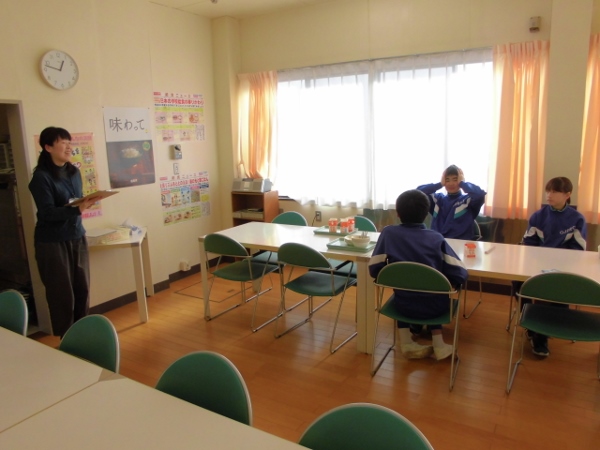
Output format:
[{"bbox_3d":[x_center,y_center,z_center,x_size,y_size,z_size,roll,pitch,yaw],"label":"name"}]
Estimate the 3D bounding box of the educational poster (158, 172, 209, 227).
[{"bbox_3d":[-1.219,-0.292,4.894,0.012,0.505,0.700,5,13,31],"label":"educational poster"}]

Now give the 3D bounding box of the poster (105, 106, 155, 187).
[{"bbox_3d":[-1.577,-0.724,4.231,0.012,0.720,0.510,5,13,31],"label":"poster"}]

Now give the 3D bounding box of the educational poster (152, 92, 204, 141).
[{"bbox_3d":[-1.241,-1.122,4.738,0.012,0.505,0.700,5,13,31],"label":"educational poster"}]

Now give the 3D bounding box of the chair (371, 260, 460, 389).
[{"bbox_3d":[0.778,0.557,2.891,0.500,0.790,0.550,4,12,26],"label":"chair"}]

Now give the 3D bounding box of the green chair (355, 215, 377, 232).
[{"bbox_3d":[0.397,0.367,3.943,0.500,0.790,0.550,5,13,31],"label":"green chair"}]

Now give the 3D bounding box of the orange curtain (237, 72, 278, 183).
[{"bbox_3d":[-0.449,-1.071,5.187,0.550,1.305,0.110,5,13,31],"label":"orange curtain"}]

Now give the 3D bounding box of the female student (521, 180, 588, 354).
[{"bbox_3d":[1.847,0.255,3.305,0.460,1.170,0.800,5,13,31],"label":"female student"}]

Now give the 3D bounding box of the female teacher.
[{"bbox_3d":[-1.766,0.102,3.380,0.460,1.640,0.470,-1,11,3],"label":"female teacher"}]

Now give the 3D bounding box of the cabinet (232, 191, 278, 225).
[{"bbox_3d":[-0.507,0.073,5.312,0.475,0.905,0.270,5,13,31],"label":"cabinet"}]

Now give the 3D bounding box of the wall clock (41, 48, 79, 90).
[{"bbox_3d":[-1.900,-1.224,3.571,0.050,0.298,0.298,5,13,31],"label":"wall clock"}]

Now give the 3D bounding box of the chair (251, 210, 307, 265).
[{"bbox_3d":[-0.211,0.315,4.305,0.500,0.790,0.550,5,13,31],"label":"chair"}]

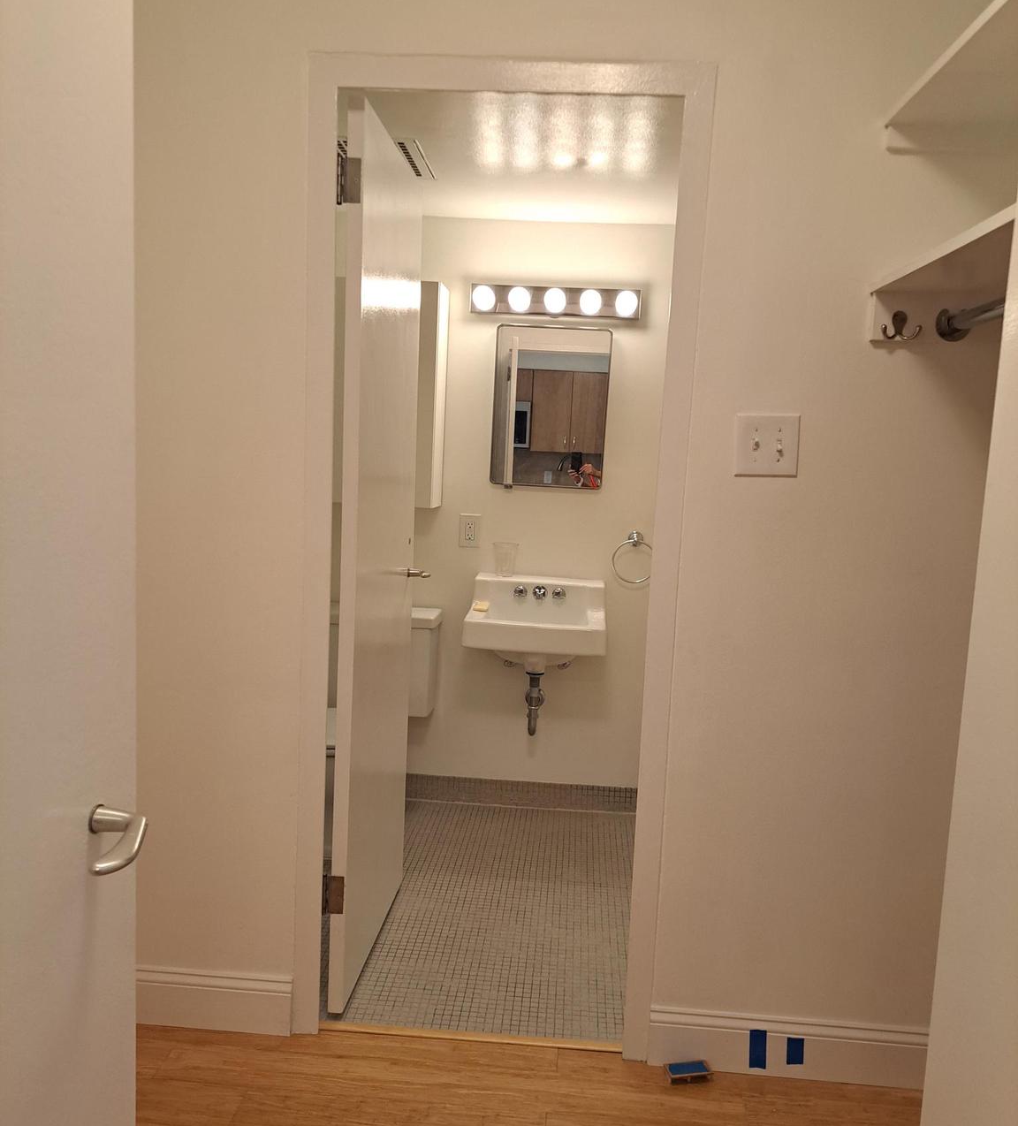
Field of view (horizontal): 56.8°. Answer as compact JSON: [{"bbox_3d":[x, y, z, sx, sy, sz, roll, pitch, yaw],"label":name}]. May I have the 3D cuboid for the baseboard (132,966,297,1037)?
[{"bbox_3d":[-0.689,0.979,2.117,0.410,0.138,0.017,3,7,3],"label":"baseboard"}]

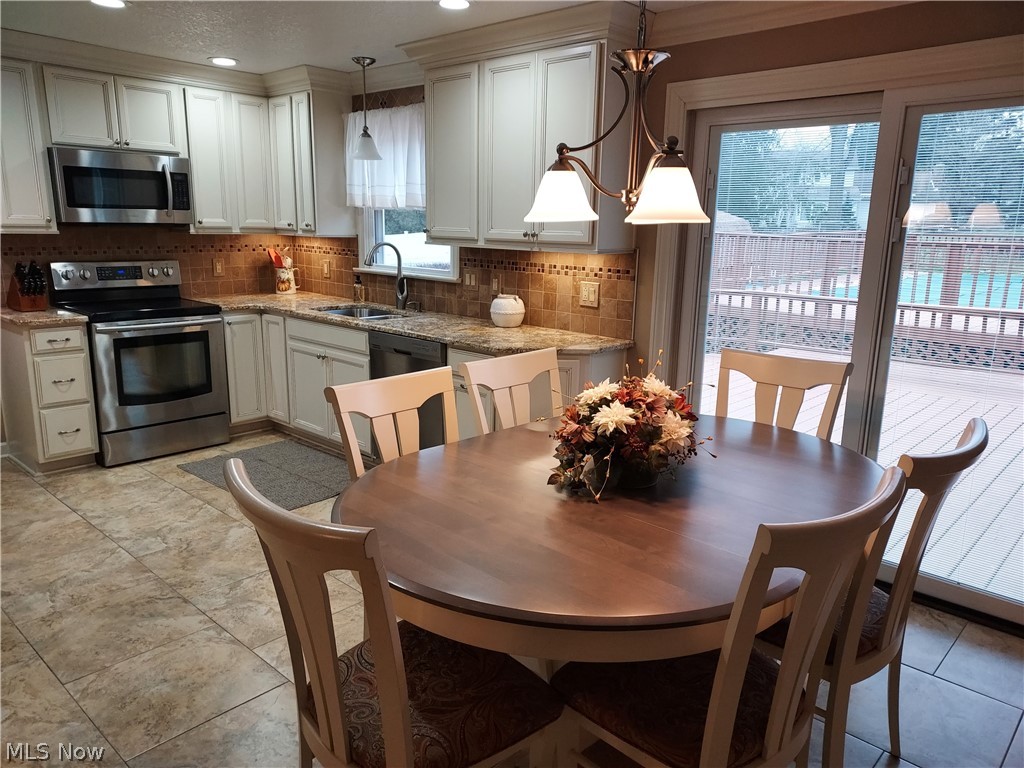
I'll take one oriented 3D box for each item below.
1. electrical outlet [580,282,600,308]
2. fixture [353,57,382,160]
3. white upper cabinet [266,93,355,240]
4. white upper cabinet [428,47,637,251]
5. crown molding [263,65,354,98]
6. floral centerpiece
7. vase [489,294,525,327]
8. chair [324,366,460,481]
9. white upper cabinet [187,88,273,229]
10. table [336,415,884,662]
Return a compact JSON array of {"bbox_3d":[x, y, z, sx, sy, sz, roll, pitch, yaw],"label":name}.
[{"bbox_3d":[0.413,-0.474,3.791,0.118,0.124,0.012,12,17,40],"label":"electrical outlet"},{"bbox_3d":[-0.878,-1.639,4.258,0.179,0.560,0.179,1,13,0],"label":"fixture"},{"bbox_3d":[-1.391,-1.512,4.978,0.527,0.920,0.337,12,17,40],"label":"white upper cabinet"},{"bbox_3d":[0.069,-1.173,3.666,1.188,0.916,0.347,13,17,40],"label":"white upper cabinet"},{"bbox_3d":[-1.368,-1.991,4.767,0.598,0.128,0.422,13,17,40],"label":"crown molding"},{"bbox_3d":[0.333,0.131,2.066,0.440,0.310,0.400,2,13,0],"label":"floral centerpiece"},{"bbox_3d":[-0.031,-0.409,3.987,0.194,0.176,0.194,1,13,0],"label":"vase"},{"bbox_3d":[-0.197,0.511,2.188,0.553,1.005,0.492,13,17,42],"label":"chair"},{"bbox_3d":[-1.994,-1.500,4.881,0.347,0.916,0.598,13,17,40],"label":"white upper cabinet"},{"bbox_3d":[0.353,0.650,2.204,1.800,0.762,1.230,-10,17,-41],"label":"table"}]

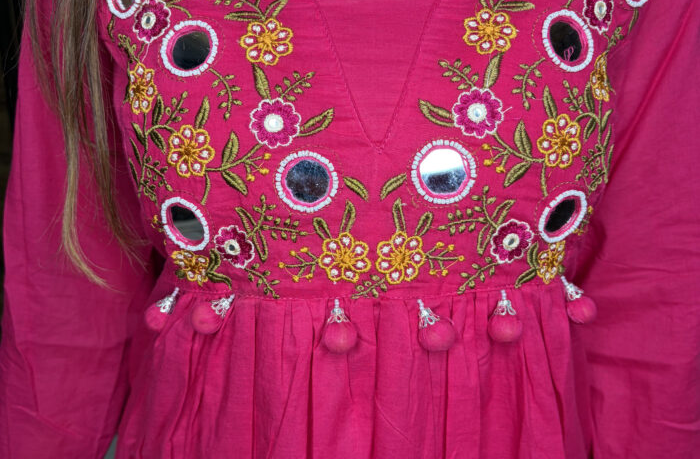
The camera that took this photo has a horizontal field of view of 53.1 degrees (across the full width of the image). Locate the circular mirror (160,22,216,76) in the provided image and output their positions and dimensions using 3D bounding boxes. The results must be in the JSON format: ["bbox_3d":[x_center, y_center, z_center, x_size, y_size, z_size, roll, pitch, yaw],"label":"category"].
[{"bbox_3d":[-0.104,-0.117,0.452,0.039,0.039,0.006,2,-11,9],"label":"circular mirror"}]

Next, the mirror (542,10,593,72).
[{"bbox_3d":[0.129,-0.112,0.415,0.037,0.037,0.005,-7,-4,-22],"label":"mirror"}]

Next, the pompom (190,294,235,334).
[{"bbox_3d":[-0.088,0.053,0.456,0.033,0.020,0.020,-41,0,-5],"label":"pompom"}]

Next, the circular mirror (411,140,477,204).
[{"bbox_3d":[0.055,-0.034,0.414,0.037,0.037,0.005,3,3,4],"label":"circular mirror"}]

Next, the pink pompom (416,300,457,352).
[{"bbox_3d":[0.050,0.058,0.420,0.022,0.034,0.022,-27,-5,0],"label":"pink pompom"}]

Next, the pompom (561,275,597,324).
[{"bbox_3d":[0.151,0.047,0.469,0.020,0.035,0.020,-29,-5,0],"label":"pompom"}]

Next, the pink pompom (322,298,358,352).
[{"bbox_3d":[-0.006,0.060,0.435,0.022,0.035,0.022,-2,18,0],"label":"pink pompom"}]

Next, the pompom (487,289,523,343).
[{"bbox_3d":[0.096,0.054,0.432,0.021,0.032,0.021,-2,-5,0],"label":"pompom"}]

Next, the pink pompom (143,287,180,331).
[{"bbox_3d":[-0.126,0.053,0.476,0.019,0.031,0.019,32,-5,0],"label":"pink pompom"}]

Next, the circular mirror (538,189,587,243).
[{"bbox_3d":[0.140,-0.008,0.455,0.039,0.039,0.006,-6,34,-28],"label":"circular mirror"}]

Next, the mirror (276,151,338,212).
[{"bbox_3d":[-0.026,-0.029,0.423,0.037,0.037,0.005,2,6,1],"label":"mirror"}]

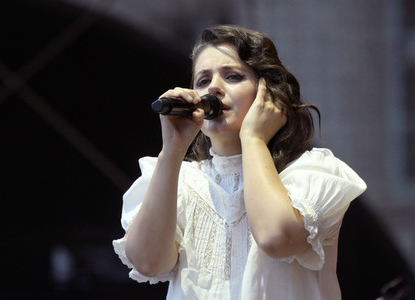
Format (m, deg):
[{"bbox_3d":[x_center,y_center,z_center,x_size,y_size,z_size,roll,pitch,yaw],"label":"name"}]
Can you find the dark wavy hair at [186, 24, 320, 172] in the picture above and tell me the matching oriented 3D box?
[{"bbox_3d":[0.086,-0.100,9.250,0.235,0.270,0.225,-5,-11,28],"label":"dark wavy hair"}]

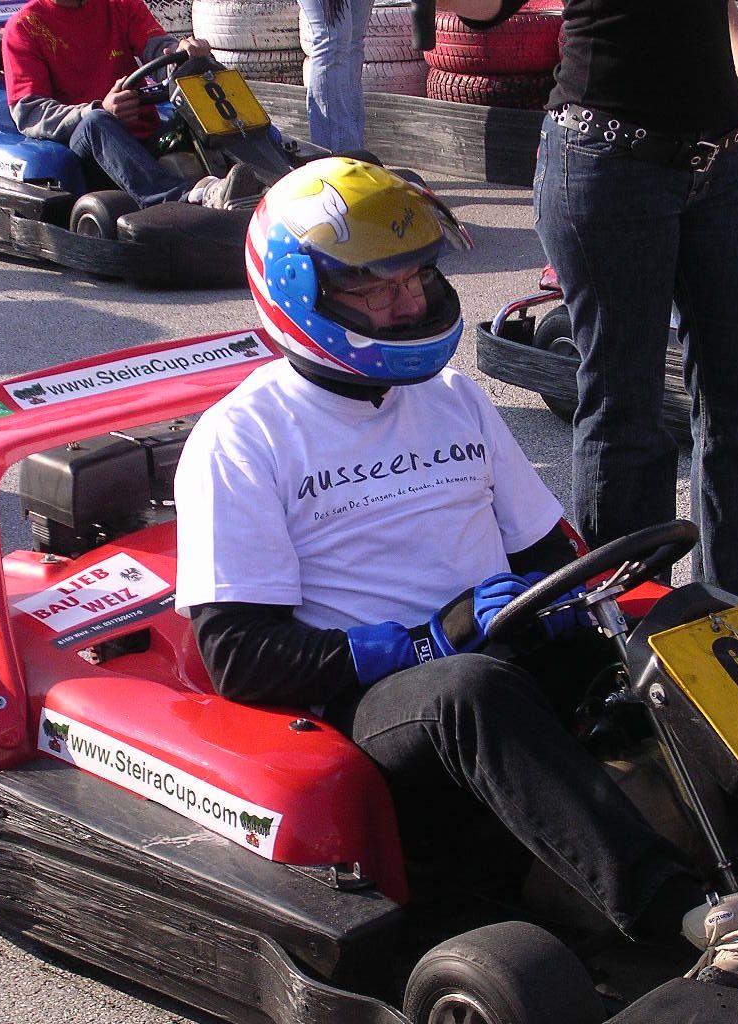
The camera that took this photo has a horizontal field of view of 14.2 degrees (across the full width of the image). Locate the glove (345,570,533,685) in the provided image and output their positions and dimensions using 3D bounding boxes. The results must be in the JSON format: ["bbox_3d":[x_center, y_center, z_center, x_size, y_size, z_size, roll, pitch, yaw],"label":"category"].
[{"bbox_3d":[0.102,0.160,4.019,0.230,0.115,0.110,-15,14,2],"label":"glove"}]

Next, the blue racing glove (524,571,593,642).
[{"bbox_3d":[0.281,0.142,4.168,0.110,0.115,0.220,-1,23,-4],"label":"blue racing glove"}]

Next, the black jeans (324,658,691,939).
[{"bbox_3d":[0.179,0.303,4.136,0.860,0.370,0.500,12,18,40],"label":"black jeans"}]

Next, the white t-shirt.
[{"bbox_3d":[-0.010,0.005,4.262,0.340,0.440,0.550,12,18,40],"label":"white t-shirt"}]

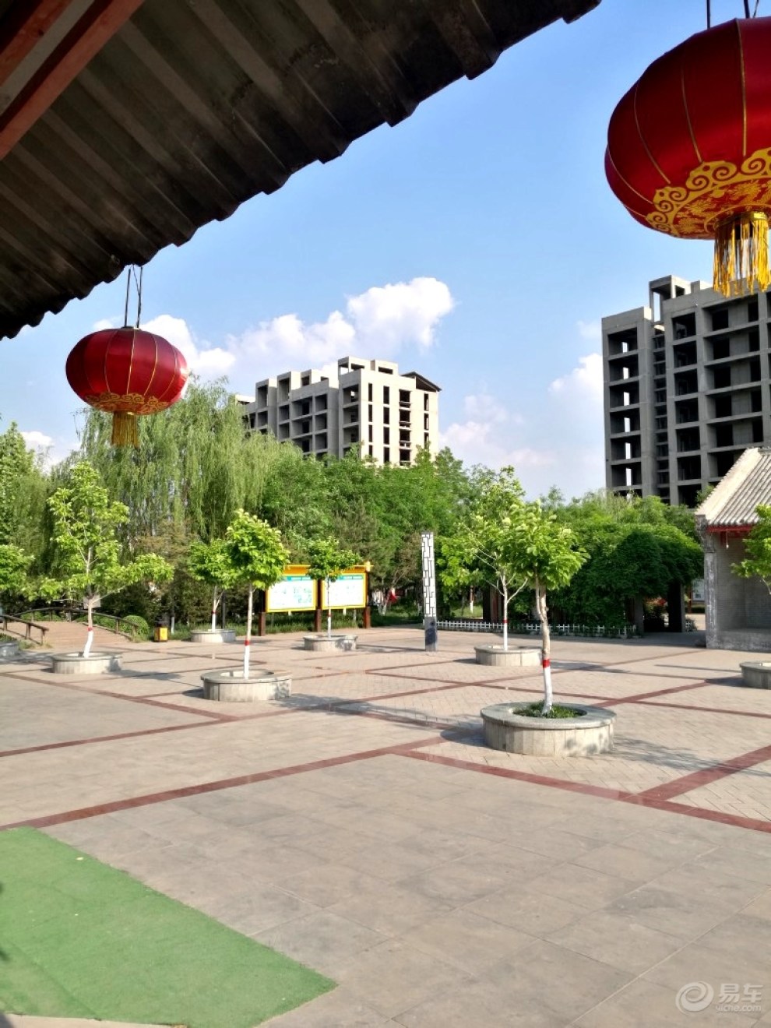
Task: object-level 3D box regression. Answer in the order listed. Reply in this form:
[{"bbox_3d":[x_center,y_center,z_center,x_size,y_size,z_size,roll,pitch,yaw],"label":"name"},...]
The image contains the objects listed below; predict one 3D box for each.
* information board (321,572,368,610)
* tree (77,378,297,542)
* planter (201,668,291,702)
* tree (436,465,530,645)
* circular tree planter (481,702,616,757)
[{"bbox_3d":[-1.846,3.415,35.632,2.700,1.600,0.130,4,-7,-45],"label":"information board"},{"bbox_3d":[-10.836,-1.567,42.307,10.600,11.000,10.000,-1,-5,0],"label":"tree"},{"bbox_3d":[-2.624,3.234,15.169,1.700,0.385,1.700,-1,-5,0],"label":"planter"},{"bbox_3d":[2.692,1.161,20.544,2.604,4.686,2.604,-1,-5,0],"label":"tree"},{"bbox_3d":[2.096,2.761,10.337,1.700,0.385,1.700,-1,-5,0],"label":"circular tree planter"}]

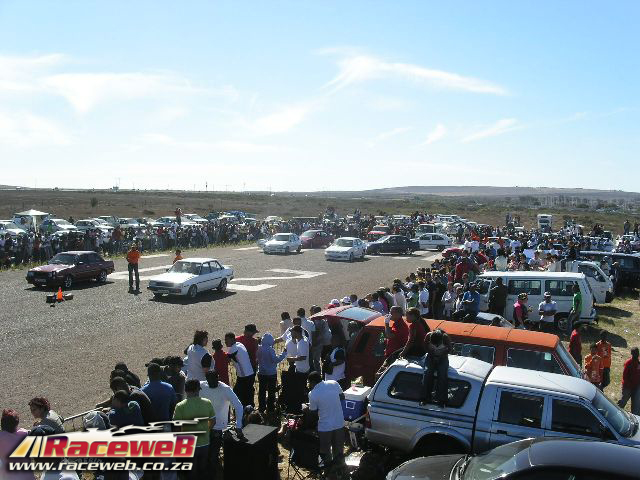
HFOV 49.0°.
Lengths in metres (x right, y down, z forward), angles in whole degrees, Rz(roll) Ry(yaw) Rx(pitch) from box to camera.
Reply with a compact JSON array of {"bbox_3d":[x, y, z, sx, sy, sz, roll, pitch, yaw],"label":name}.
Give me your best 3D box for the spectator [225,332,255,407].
[{"bbox_3d":[-1.517,2.573,13.408,0.600,1.630,0.500,2,5,30],"label":"spectator"}]

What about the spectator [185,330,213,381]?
[{"bbox_3d":[-2.242,2.557,13.108,0.520,1.720,0.400,3,5,33],"label":"spectator"}]

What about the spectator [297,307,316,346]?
[{"bbox_3d":[-0.331,2.403,15.904,0.500,1.720,0.360,-2,5,-30],"label":"spectator"}]

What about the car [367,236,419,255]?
[{"bbox_3d":[5.329,0.366,51.427,4.100,1.400,1.650,0,4,-5],"label":"car"}]

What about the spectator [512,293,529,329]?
[{"bbox_3d":[6.058,2.405,21.353,0.340,1.600,0.460,1,4,9],"label":"spectator"}]

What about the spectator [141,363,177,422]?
[{"bbox_3d":[-2.653,2.819,11.506,0.540,1.720,0.380,-1,4,-22],"label":"spectator"}]

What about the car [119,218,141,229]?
[{"bbox_3d":[-19.318,-1.296,69.073,4.200,1.430,1.670,2,4,28],"label":"car"}]

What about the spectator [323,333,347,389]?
[{"bbox_3d":[0.313,2.580,13.308,0.420,1.630,0.500,1,4,18],"label":"spectator"}]

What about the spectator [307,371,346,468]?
[{"bbox_3d":[0.110,3.045,11.870,0.560,1.680,0.500,-3,5,-45],"label":"spectator"}]

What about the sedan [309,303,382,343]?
[{"bbox_3d":[2.100,2.683,16.749,4.250,1.420,1.630,5,5,24],"label":"sedan"}]

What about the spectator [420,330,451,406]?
[{"bbox_3d":[1.741,1.841,10.501,0.480,1.150,0.600,1,4,14],"label":"spectator"}]

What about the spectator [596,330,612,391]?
[{"bbox_3d":[6.598,2.994,16.323,0.480,1.720,0.360,1,4,5],"label":"spectator"}]

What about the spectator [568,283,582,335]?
[{"bbox_3d":[8.194,2.202,22.603,0.480,1.680,0.460,0,4,-3],"label":"spectator"}]

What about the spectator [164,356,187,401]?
[{"bbox_3d":[-2.469,2.808,12.006,0.500,1.680,0.360,1,4,5],"label":"spectator"}]

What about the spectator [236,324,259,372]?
[{"bbox_3d":[-1.424,2.496,13.803,0.500,1.730,0.340,3,5,41],"label":"spectator"}]

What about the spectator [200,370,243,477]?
[{"bbox_3d":[-1.482,2.744,10.262,0.580,1.720,0.380,0,4,0],"label":"spectator"}]

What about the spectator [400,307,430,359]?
[{"bbox_3d":[1.623,1.648,11.992,0.650,1.000,0.520,0,4,0],"label":"spectator"}]

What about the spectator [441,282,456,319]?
[{"bbox_3d":[4.184,2.271,22.791,0.360,1.700,0.500,-1,4,-15],"label":"spectator"}]

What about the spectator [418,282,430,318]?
[{"bbox_3d":[3.095,2.108,20.894,0.470,1.700,0.340,-1,4,-17],"label":"spectator"}]

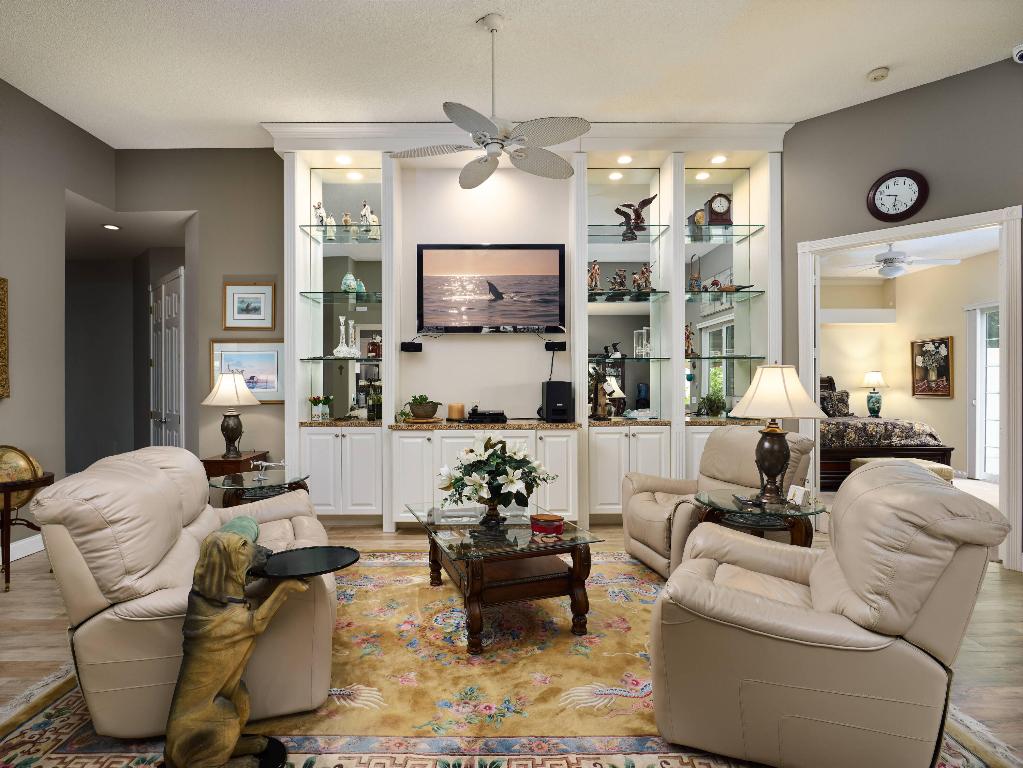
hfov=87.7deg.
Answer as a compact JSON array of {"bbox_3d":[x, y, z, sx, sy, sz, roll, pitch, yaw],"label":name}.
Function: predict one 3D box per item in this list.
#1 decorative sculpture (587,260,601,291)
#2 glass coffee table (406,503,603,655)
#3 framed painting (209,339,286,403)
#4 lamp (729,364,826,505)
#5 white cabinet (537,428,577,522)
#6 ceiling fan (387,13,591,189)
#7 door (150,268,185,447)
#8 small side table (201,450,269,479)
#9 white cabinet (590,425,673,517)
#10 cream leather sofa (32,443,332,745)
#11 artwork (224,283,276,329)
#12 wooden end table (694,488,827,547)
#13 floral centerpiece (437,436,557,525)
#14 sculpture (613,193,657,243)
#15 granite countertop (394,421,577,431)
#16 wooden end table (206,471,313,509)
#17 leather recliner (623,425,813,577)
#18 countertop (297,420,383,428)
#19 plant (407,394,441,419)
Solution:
[{"bbox_3d":[0.745,-0.949,4.740,0.125,0.298,0.115,0,0,0],"label":"decorative sculpture"},{"bbox_3d":[-0.108,1.018,3.030,0.775,0.485,1.170,0,0,-22],"label":"glass coffee table"},{"bbox_3d":[-2.460,-0.119,5.000,0.740,0.615,0.035,0,0,0],"label":"framed painting"},{"bbox_3d":[1.450,0.270,2.900,0.530,0.770,0.530,0,0,0],"label":"lamp"},{"bbox_3d":[0.372,0.759,4.410,0.330,0.750,0.025,0,0,0],"label":"white cabinet"},{"bbox_3d":[-0.117,-1.785,3.210,1.260,0.860,1.260,0,0,0],"label":"ceiling fan"},{"bbox_3d":[-3.940,0.060,6.040,1.250,2.480,0.070,0,0,43],"label":"door"},{"bbox_3d":[-2.376,0.957,4.620,0.350,0.660,0.540,0,0,0],"label":"small side table"},{"bbox_3d":[1.058,0.768,4.910,0.735,0.790,0.300,0,0,-1],"label":"white cabinet"},{"bbox_3d":[-1.465,0.785,2.700,1.090,0.990,1.520,0,0,-19],"label":"cream leather sofa"},{"bbox_3d":[-2.440,-0.725,4.950,0.475,0.455,0.030,0,0,-1],"label":"artwork"},{"bbox_3d":[1.340,0.975,2.940,0.680,0.650,0.680,0,0,34],"label":"wooden end table"},{"bbox_3d":[-0.090,0.578,3.200,0.700,0.515,0.600,0,0,0],"label":"floral centerpiece"},{"bbox_3d":[1.165,-1.570,4.890,0.340,0.345,0.210,0,0,37],"label":"sculpture"},{"bbox_3d":[-0.225,0.367,4.730,1.620,0.045,0.520,0,0,-1],"label":"granite countertop"},{"bbox_3d":[-1.777,0.975,3.720,0.660,0.630,0.600,0,0,-21],"label":"wooden end table"},{"bbox_3d":[1.415,0.775,3.645,0.960,0.970,0.930,0,0,-11],"label":"leather recliner"},{"bbox_3d":[-1.474,0.353,4.745,0.720,0.042,0.340,0,0,0],"label":"countertop"},{"bbox_3d":[-0.790,0.205,4.790,0.310,0.230,0.250,0,0,0],"label":"plant"}]

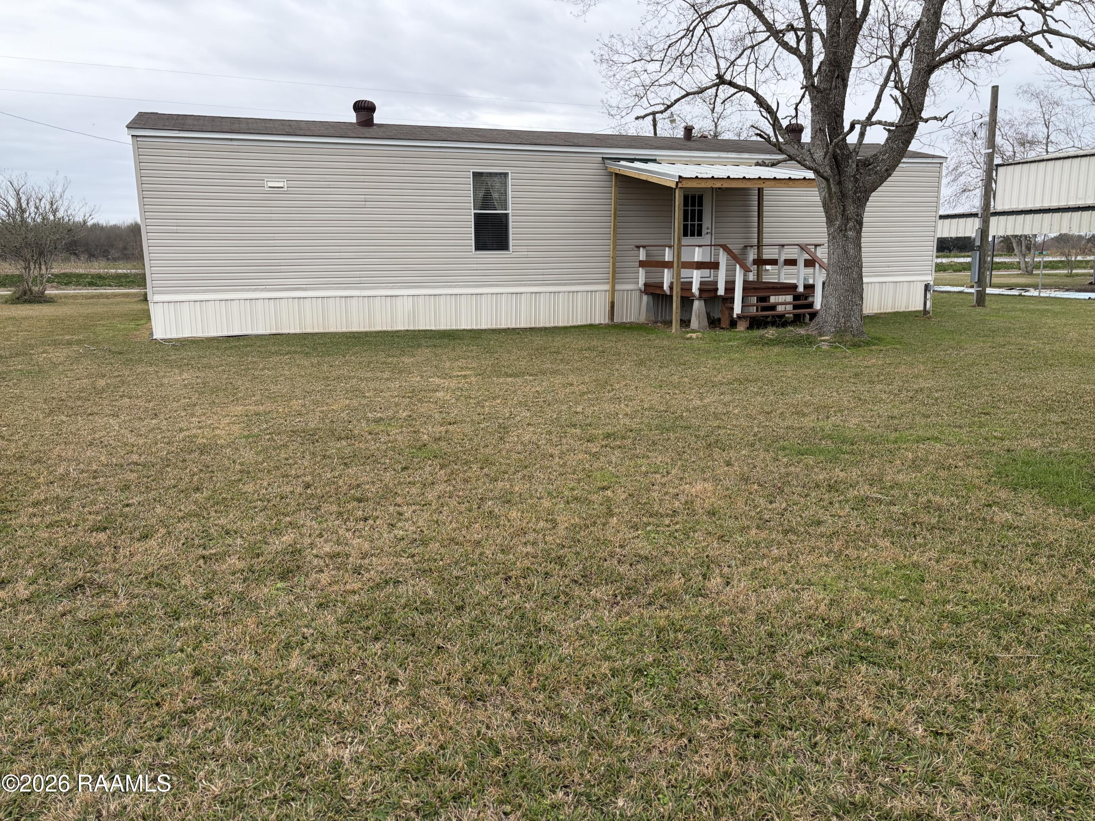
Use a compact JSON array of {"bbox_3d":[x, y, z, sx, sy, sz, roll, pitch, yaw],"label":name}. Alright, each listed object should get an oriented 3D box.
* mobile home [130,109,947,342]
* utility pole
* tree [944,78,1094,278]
[{"bbox_3d":[0.508,-4.139,18.482,17.109,4.100,4.260,-4,11,-19],"label":"mobile home"},{"bbox_3d":[12.046,-5.792,22.533,0.320,5.840,0.320,5,12,27],"label":"utility pole"},{"bbox_3d":[30.463,-14.557,52.754,8.800,11.400,8.600,6,12,29],"label":"tree"}]

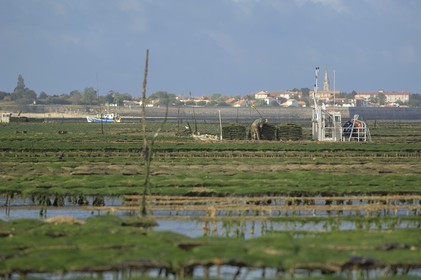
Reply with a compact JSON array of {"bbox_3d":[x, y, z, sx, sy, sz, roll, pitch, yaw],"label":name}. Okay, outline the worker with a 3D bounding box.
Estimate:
[{"bbox_3d":[2.410,-0.440,173.000,0.880,1.180,0.550,0,0,-14],"label":"worker"}]

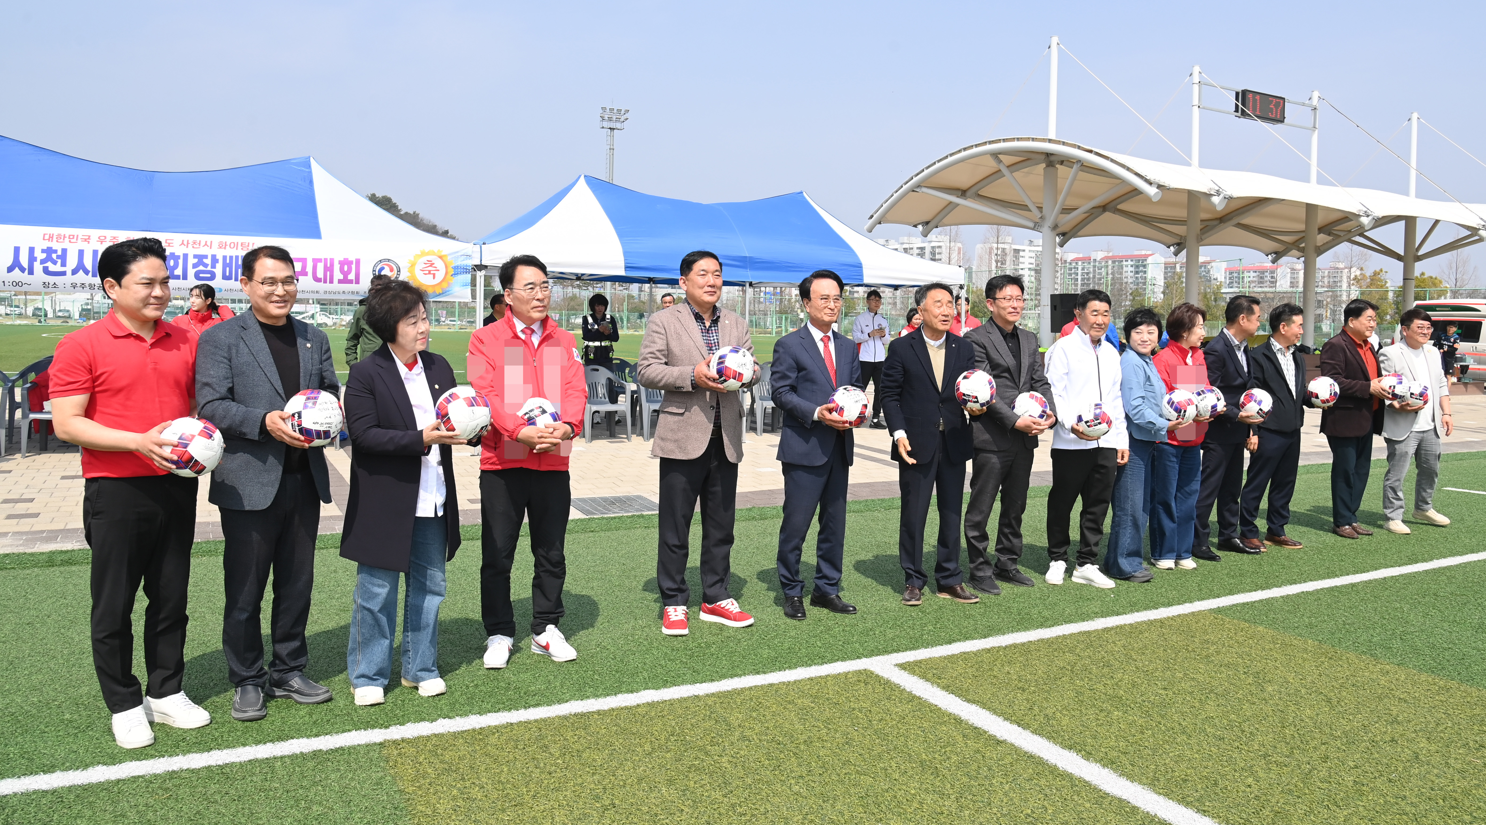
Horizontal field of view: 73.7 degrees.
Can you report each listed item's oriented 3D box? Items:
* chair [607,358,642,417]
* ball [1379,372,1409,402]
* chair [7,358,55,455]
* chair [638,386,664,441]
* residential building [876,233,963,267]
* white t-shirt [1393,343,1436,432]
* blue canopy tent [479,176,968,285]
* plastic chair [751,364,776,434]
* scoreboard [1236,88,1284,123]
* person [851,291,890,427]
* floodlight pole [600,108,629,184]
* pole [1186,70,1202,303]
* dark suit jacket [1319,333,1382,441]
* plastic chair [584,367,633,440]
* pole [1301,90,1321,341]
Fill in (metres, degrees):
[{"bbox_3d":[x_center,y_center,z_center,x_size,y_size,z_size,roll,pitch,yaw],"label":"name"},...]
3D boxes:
[{"bbox_3d":[-1.618,-0.287,12.900,0.570,0.820,0.570,-1,5,-17],"label":"chair"},{"bbox_3d":[4.869,-0.188,7.400,0.218,0.218,0.218,-2,6,-27],"label":"ball"},{"bbox_3d":[-6.329,-0.075,9.100,0.570,0.820,0.570,-1,5,-25],"label":"chair"},{"bbox_3d":[-0.958,-0.093,11.350,0.570,0.820,0.570,-1,5,-23],"label":"chair"},{"bbox_3d":[75.451,-59.216,455.000,50.000,42.000,12.000,5,6,39],"label":"residential building"},{"bbox_3d":[5.085,-0.193,7.500,0.450,0.700,0.260,1,5,-3],"label":"white t-shirt"},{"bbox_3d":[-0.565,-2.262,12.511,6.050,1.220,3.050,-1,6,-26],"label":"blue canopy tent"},{"bbox_3d":[0.339,-0.149,11.984,0.550,0.810,0.550,-1,6,-22],"label":"plastic chair"},{"bbox_3d":[13.574,-8.017,26.000,1.600,0.690,0.320,-2,5,-27],"label":"scoreboard"},{"bbox_3d":[1.706,-0.712,13.090,0.520,1.780,0.380,0,5,-14],"label":"person"},{"bbox_3d":[-14.618,-21.457,112.046,3.200,25.500,1.400,-3,6,-38],"label":"floodlight pole"},{"bbox_3d":[10.974,-4.565,24.239,0.300,7.600,0.300,-1,6,-26],"label":"pole"},{"bbox_3d":[4.579,-0.205,7.450,0.520,0.790,0.420,-3,6,-36],"label":"dark suit jacket"},{"bbox_3d":[-1.541,-0.098,11.037,0.560,0.810,0.560,-1,6,-22],"label":"plastic chair"},{"bbox_3d":[15.418,-4.852,26.912,0.320,7.600,0.320,-3,5,-27],"label":"pole"}]

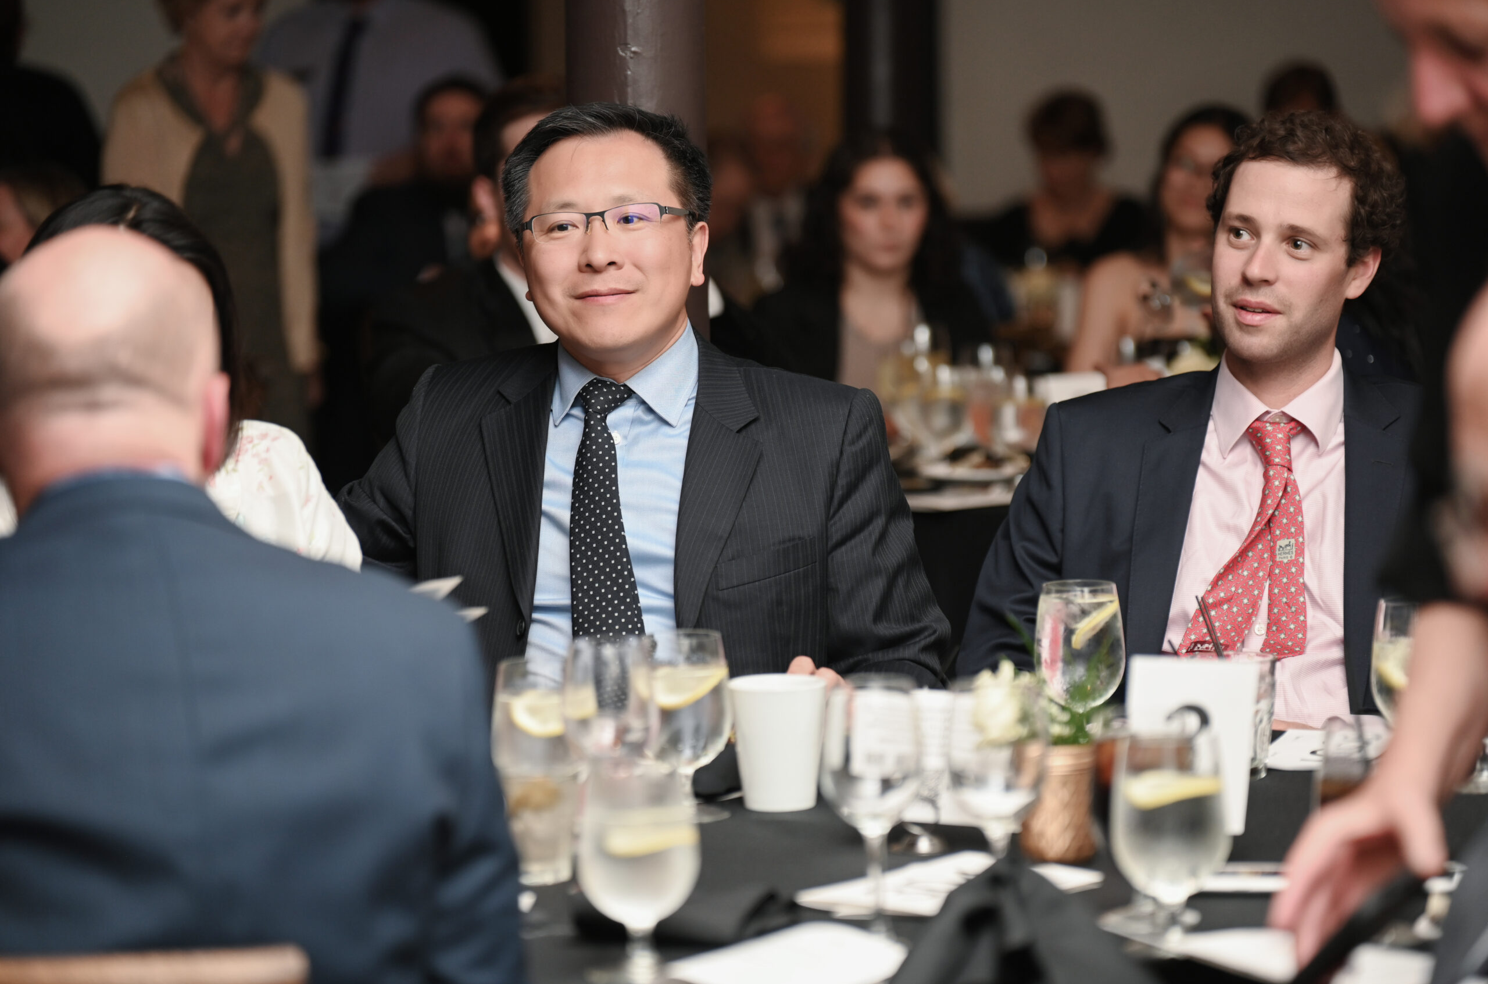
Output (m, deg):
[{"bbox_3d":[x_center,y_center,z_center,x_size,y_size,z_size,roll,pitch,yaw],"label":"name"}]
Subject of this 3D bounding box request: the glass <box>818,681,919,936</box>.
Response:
[{"bbox_3d":[0.094,0.235,3.868,0.075,0.184,0.075,-1,6,0],"label":"glass"}]

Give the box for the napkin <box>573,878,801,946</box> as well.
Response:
[{"bbox_3d":[-0.044,0.303,3.788,0.170,0.036,0.110,0,6,0],"label":"napkin"}]

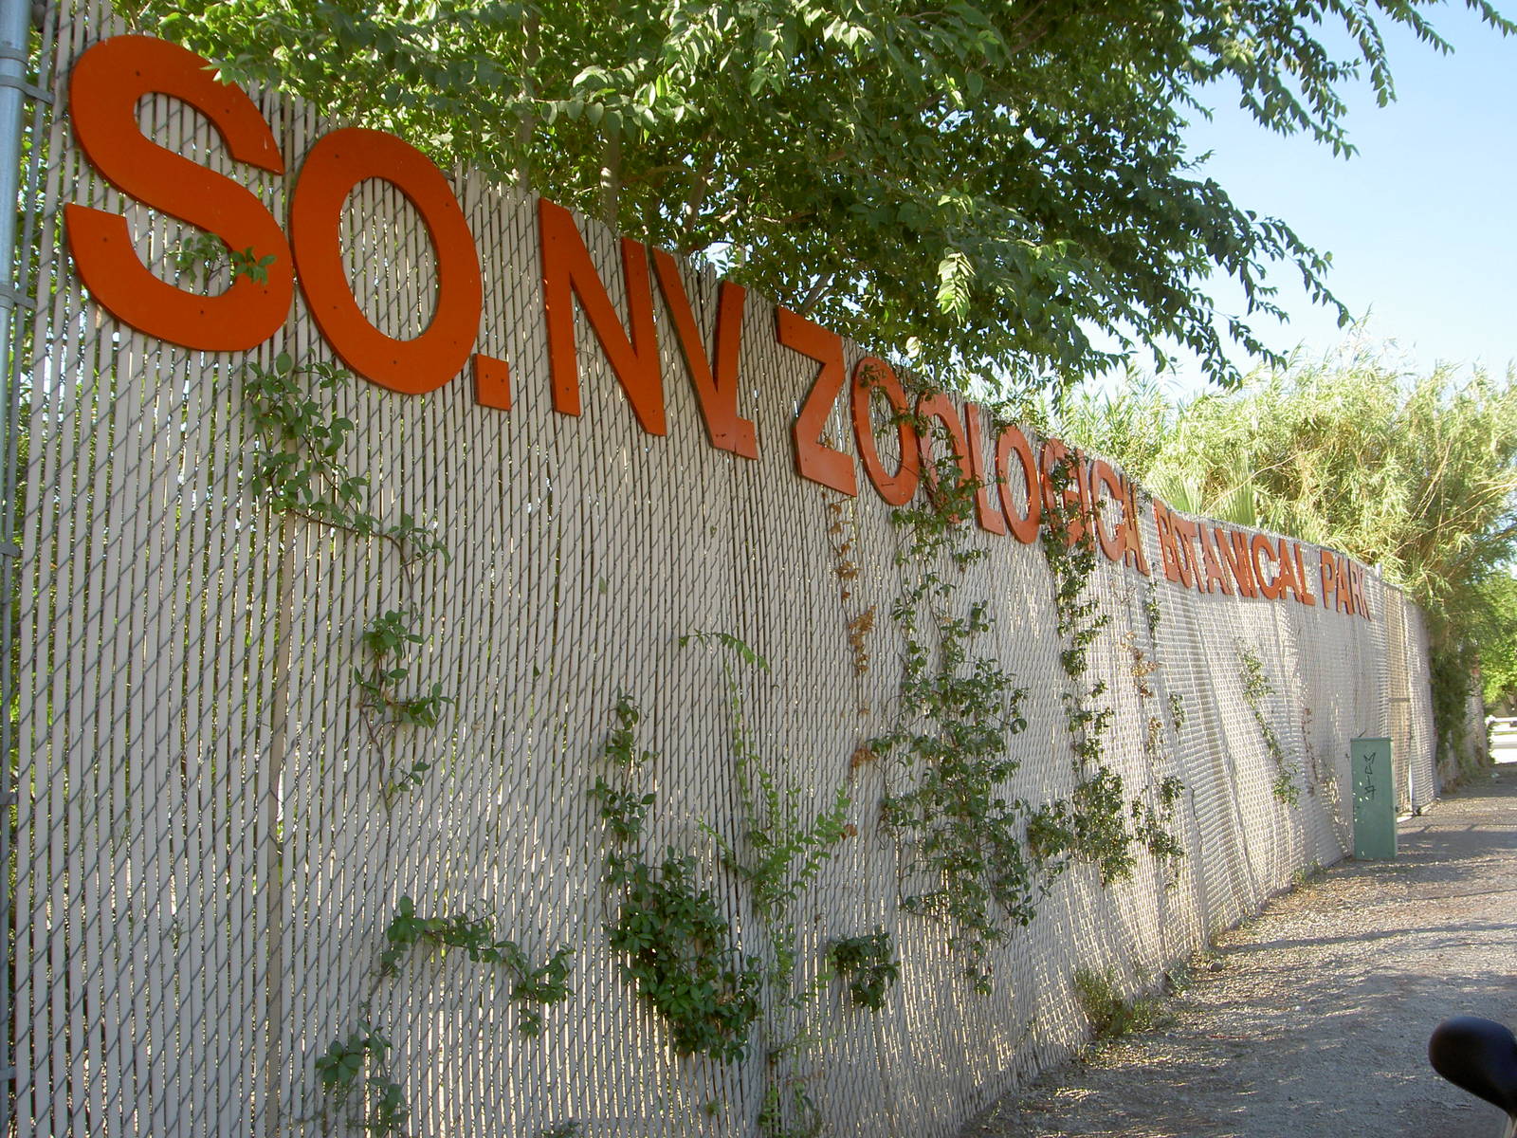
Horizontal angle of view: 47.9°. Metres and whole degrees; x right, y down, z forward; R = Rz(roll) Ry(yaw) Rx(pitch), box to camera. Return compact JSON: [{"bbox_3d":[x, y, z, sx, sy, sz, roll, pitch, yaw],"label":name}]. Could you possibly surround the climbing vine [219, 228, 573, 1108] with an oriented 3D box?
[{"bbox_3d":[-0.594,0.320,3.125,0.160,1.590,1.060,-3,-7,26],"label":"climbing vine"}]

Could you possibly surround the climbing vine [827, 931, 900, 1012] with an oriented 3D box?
[{"bbox_3d":[0.307,1.160,4.918,0.130,0.235,0.360,-3,-7,26],"label":"climbing vine"}]

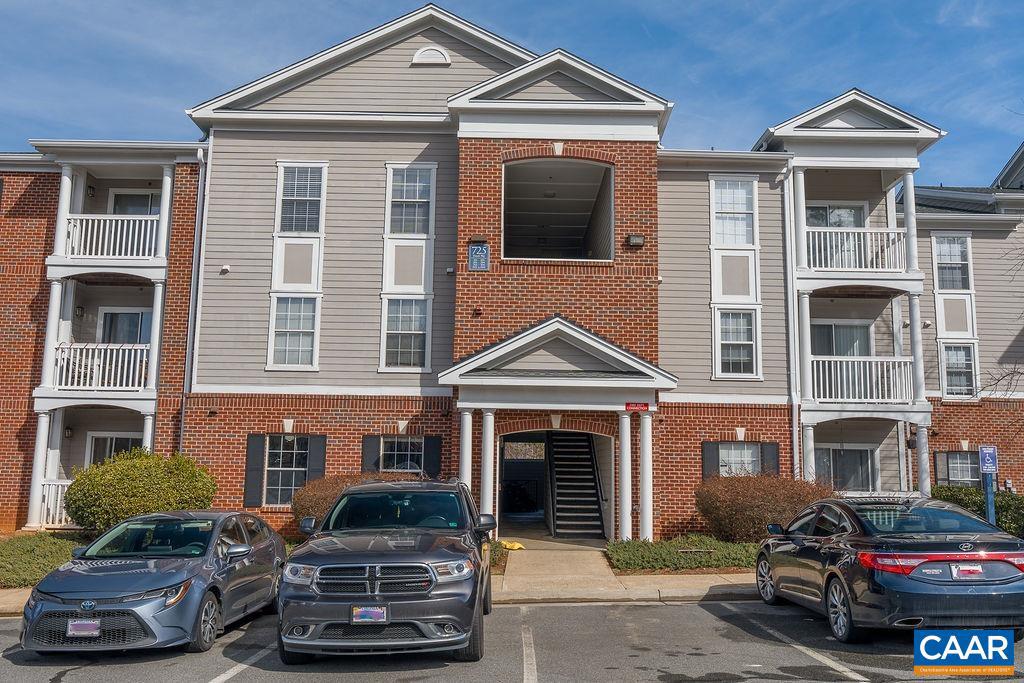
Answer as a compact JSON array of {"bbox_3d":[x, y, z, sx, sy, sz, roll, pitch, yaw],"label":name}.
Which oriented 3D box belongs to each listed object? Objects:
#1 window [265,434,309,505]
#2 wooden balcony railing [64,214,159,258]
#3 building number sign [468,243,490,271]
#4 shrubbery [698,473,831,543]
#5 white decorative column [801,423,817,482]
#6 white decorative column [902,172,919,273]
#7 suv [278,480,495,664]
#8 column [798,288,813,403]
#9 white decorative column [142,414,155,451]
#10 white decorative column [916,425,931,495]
[{"bbox_3d":[-4.664,2.667,18.221,0.876,1.461,0.120,1,-9,0],"label":"window"},{"bbox_3d":[-9.121,-2.378,20.066,2.080,1.030,0.120,1,-9,0],"label":"wooden balcony railing"},{"bbox_3d":[-0.658,-1.728,18.097,0.420,0.565,0.040,1,-9,0],"label":"building number sign"},{"bbox_3d":[5.111,3.425,17.796,2.780,1.480,1.900,1,-9,0],"label":"shrubbery"},{"bbox_3d":[6.378,3.040,18.835,0.260,2.465,0.260,1,-9,0],"label":"white decorative column"},{"bbox_3d":[8.917,-2.685,19.735,0.260,2.370,0.260,1,-9,0],"label":"white decorative column"},{"bbox_3d":[-1.231,2.469,10.256,1.970,1.800,5.110,-1,-9,0],"label":"suv"},{"bbox_3d":[6.424,0.130,19.287,0.260,2.415,0.260,1,-9,0],"label":"column"},{"bbox_3d":[-7.888,2.819,18.958,0.260,2.495,0.260,1,-9,0],"label":"white decorative column"},{"bbox_3d":[8.737,3.001,18.621,0.290,2.445,0.290,1,-9,0],"label":"white decorative column"}]

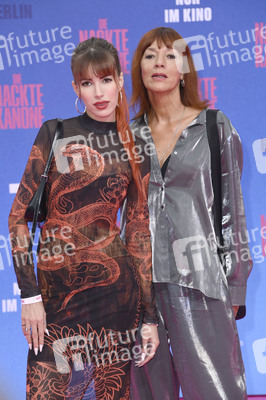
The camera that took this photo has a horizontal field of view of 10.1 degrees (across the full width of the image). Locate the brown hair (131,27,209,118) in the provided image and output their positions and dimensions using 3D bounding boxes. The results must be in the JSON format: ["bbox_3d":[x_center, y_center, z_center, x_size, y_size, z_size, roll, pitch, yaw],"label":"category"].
[{"bbox_3d":[0.113,-0.393,4.620,0.235,0.275,0.235,0,0,12],"label":"brown hair"}]

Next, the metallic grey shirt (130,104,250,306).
[{"bbox_3d":[0.156,0.020,4.620,0.480,0.590,0.280,2,4,24],"label":"metallic grey shirt"}]

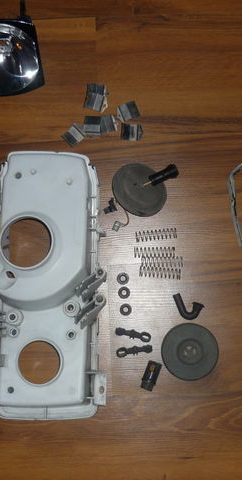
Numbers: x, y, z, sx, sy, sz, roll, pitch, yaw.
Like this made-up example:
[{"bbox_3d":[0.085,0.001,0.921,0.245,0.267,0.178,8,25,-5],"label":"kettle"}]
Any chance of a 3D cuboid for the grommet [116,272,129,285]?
[{"bbox_3d":[0.004,0.061,0.949,0.019,0.006,0.019,0,87,1],"label":"grommet"}]

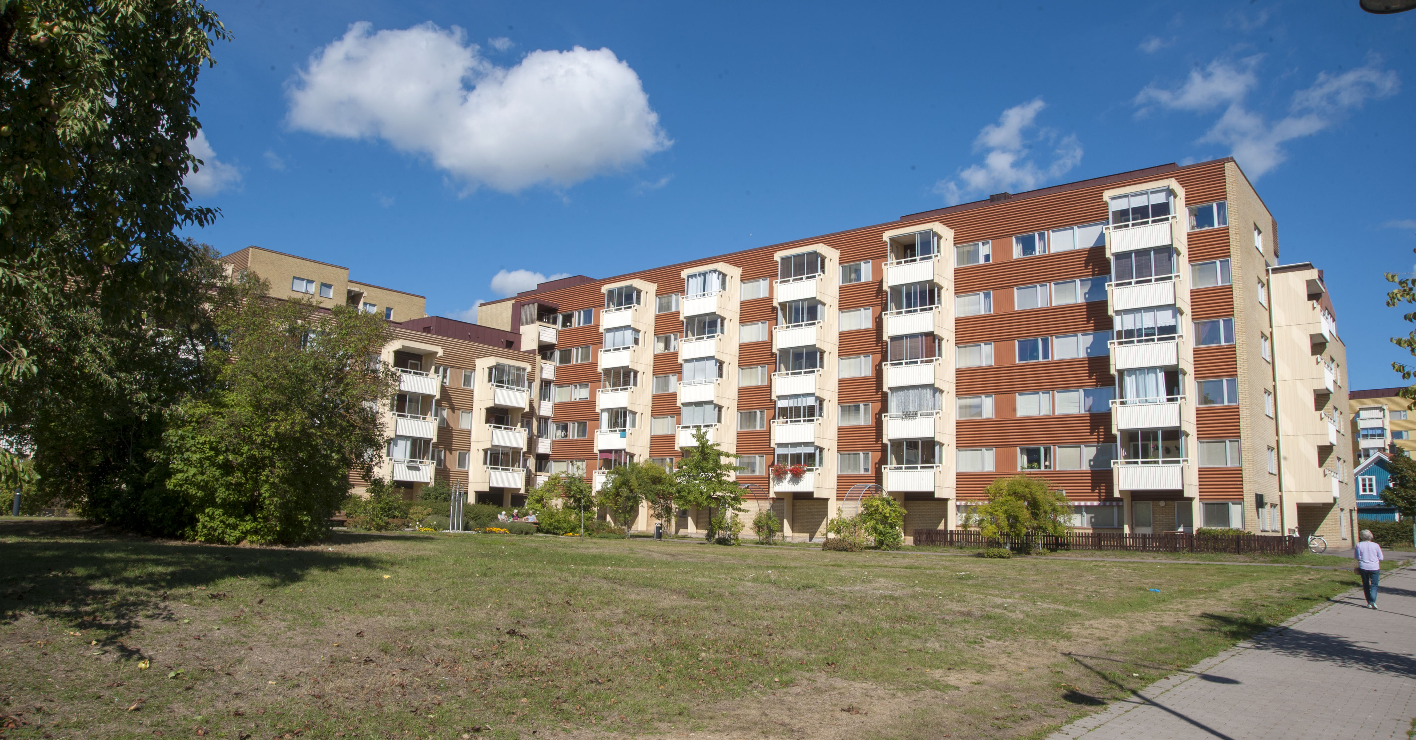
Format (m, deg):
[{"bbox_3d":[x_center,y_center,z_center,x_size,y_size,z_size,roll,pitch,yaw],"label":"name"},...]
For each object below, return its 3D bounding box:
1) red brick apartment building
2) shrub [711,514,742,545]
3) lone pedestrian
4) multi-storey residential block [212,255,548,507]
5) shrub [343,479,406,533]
[{"bbox_3d":[7.509,2.134,64.207,57.000,18.100,17.800,-6,-12,39],"label":"red brick apartment building"},{"bbox_3d":[0.937,7.933,47.000,1.500,1.600,1.400,-6,-12,39],"label":"shrub"},{"bbox_3d":[13.832,4.158,19.677,0.550,1.640,0.380,-5,-11,38],"label":"lone pedestrian"},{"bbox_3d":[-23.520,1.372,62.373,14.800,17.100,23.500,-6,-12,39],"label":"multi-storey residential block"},{"bbox_3d":[-17.618,7.209,50.000,2.600,2.650,3.000,-6,-12,39],"label":"shrub"}]

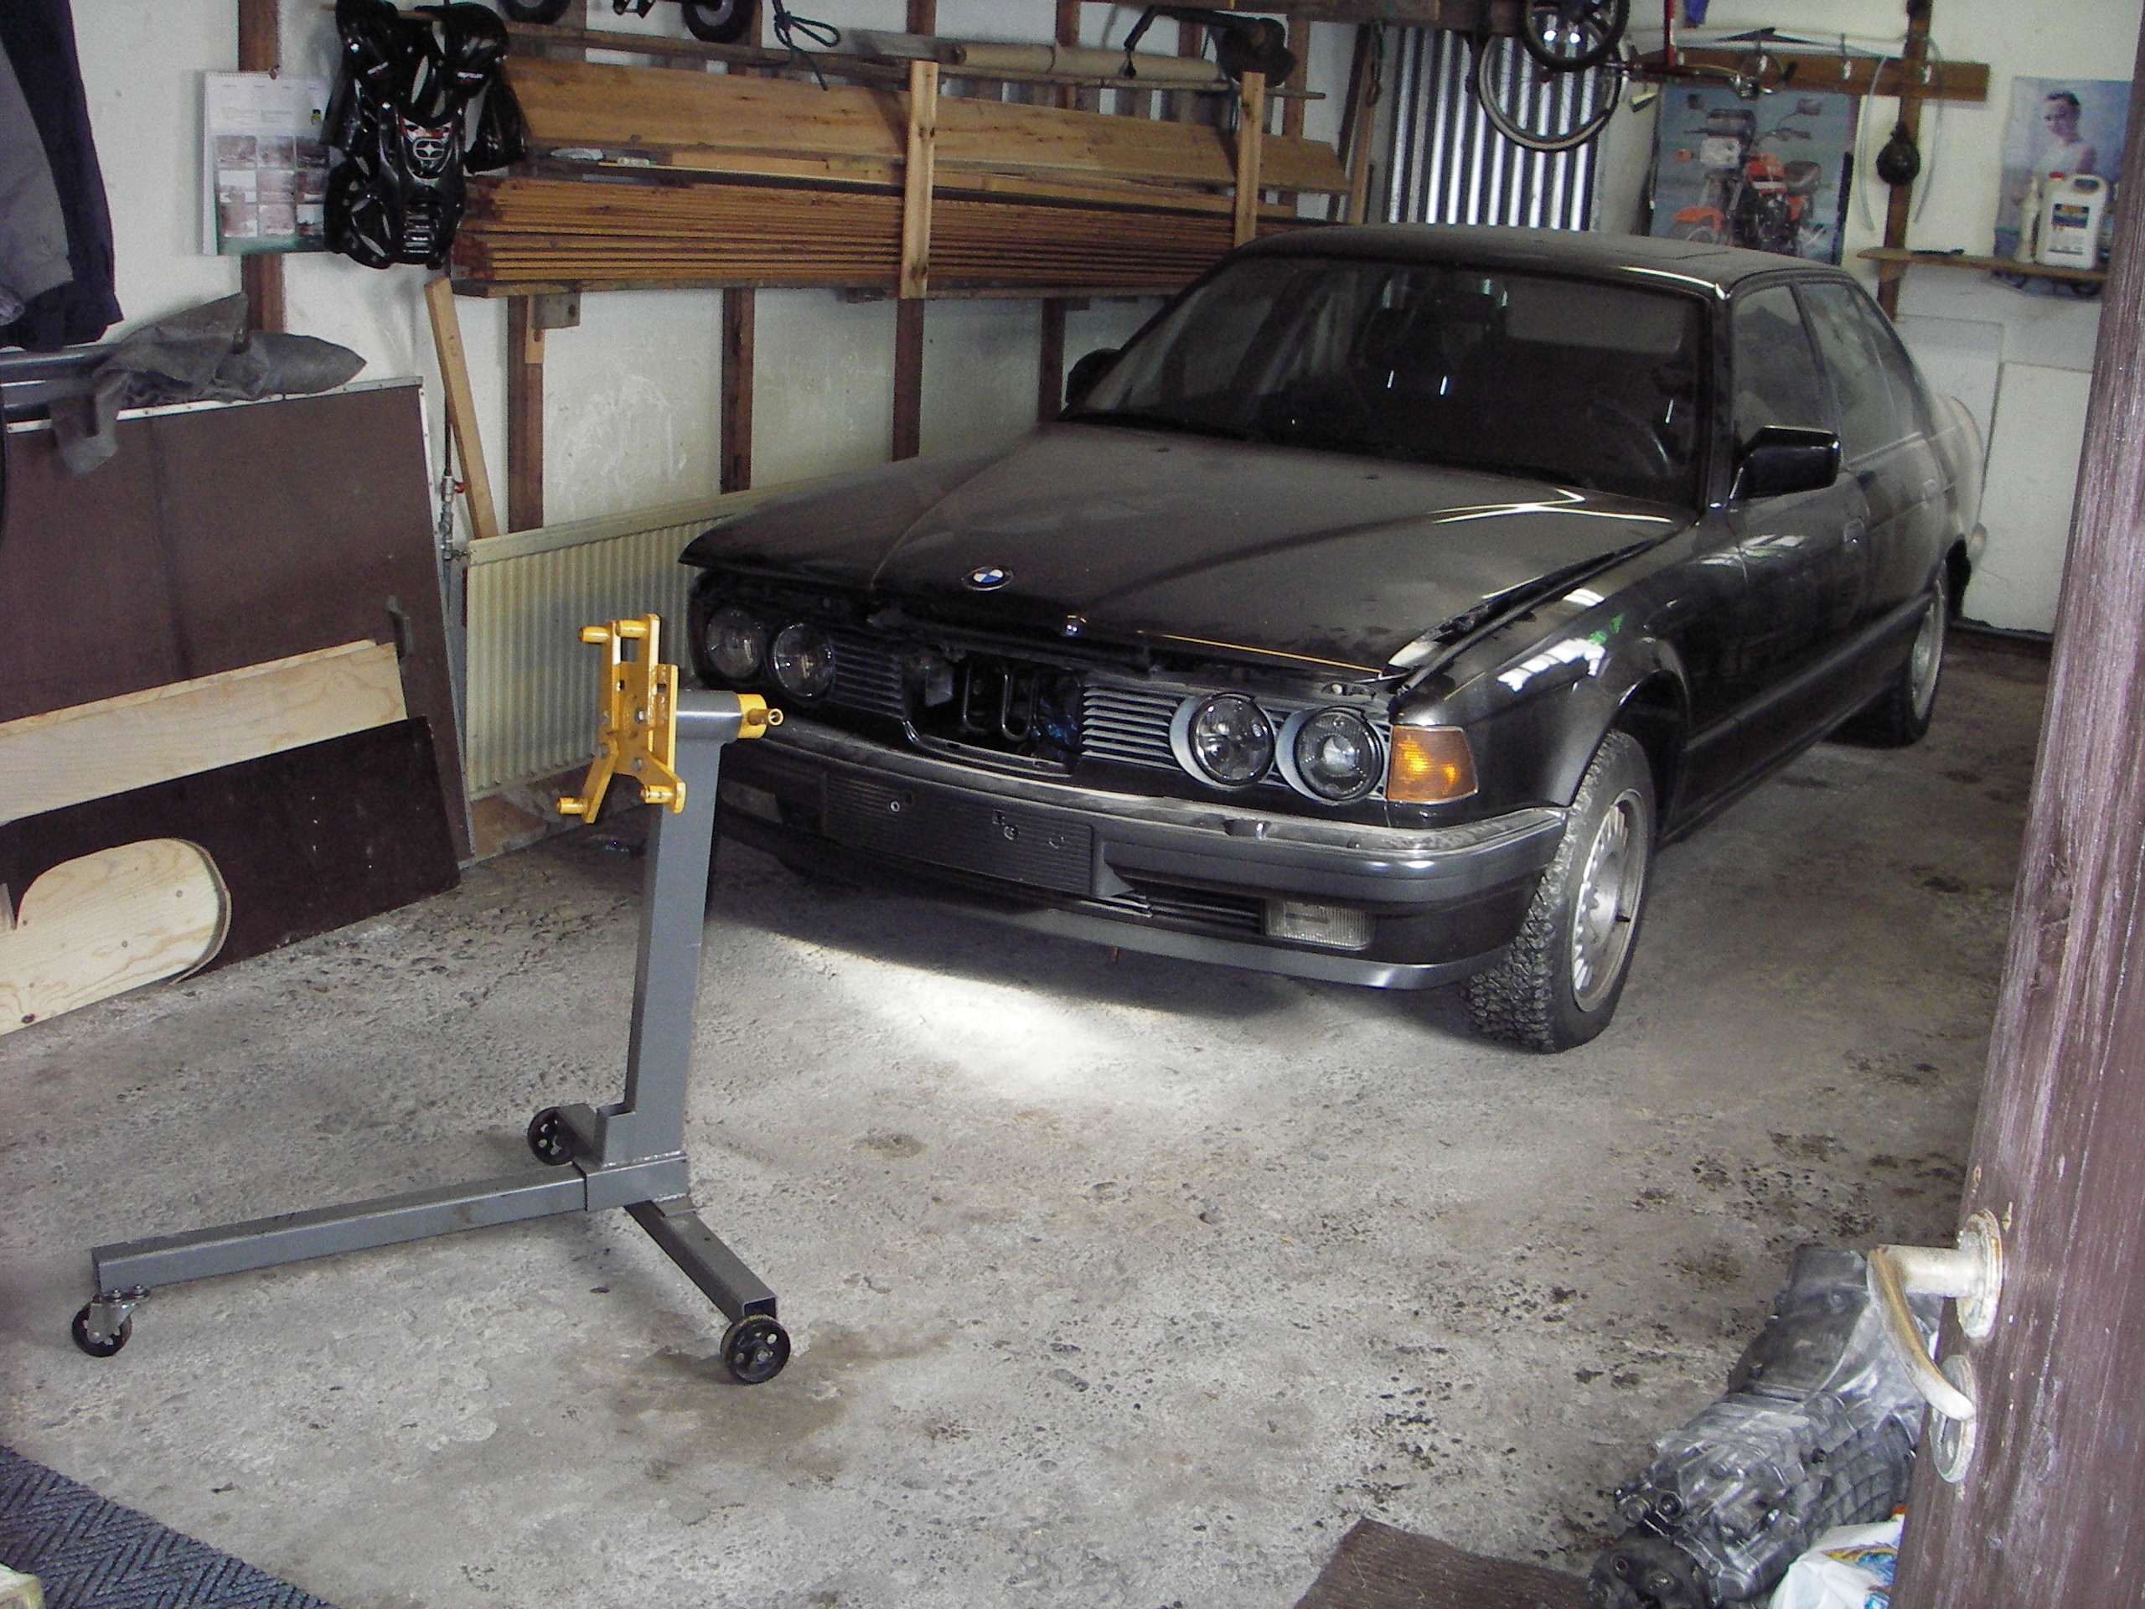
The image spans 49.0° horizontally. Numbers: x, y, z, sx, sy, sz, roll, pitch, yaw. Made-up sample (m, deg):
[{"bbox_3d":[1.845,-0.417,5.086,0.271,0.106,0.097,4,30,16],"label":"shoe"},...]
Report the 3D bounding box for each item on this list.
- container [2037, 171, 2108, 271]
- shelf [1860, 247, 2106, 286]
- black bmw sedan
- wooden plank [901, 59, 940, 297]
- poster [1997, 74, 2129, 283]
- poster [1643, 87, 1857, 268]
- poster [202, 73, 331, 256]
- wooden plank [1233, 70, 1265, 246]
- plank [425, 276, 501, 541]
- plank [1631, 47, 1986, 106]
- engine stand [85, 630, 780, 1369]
[{"bbox_3d":[3.208,-1.868,7.543,0.190,0.295,0.120,11,18,26],"label":"container"},{"bbox_3d":[3.135,-1.797,7.871,0.950,0.030,0.180,12,18,27],"label":"shelf"},{"bbox_3d":[1.054,-0.727,5.897,1.845,1.410,4.910,12,18,28],"label":"black bmw sedan"},{"bbox_3d":[-0.367,-1.499,5.670,0.042,0.555,0.050,12,17,27],"label":"wooden plank"},{"bbox_3d":[3.331,-2.056,7.789,0.480,0.730,0.010,12,18,27],"label":"poster"},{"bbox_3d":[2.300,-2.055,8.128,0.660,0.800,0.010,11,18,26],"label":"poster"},{"bbox_3d":[-1.383,-1.104,4.071,0.012,0.315,0.310,12,18,27],"label":"poster"},{"bbox_3d":[0.515,-1.888,7.029,0.045,0.570,0.050,12,18,29],"label":"wooden plank"},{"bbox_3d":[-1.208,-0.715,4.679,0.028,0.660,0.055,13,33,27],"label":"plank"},{"bbox_3d":[2.460,-2.454,7.905,1.159,0.118,0.025,11,18,26],"label":"plank"},{"bbox_3d":[-0.811,0.229,2.991,0.975,0.921,0.758,-6,19,-30],"label":"engine stand"}]

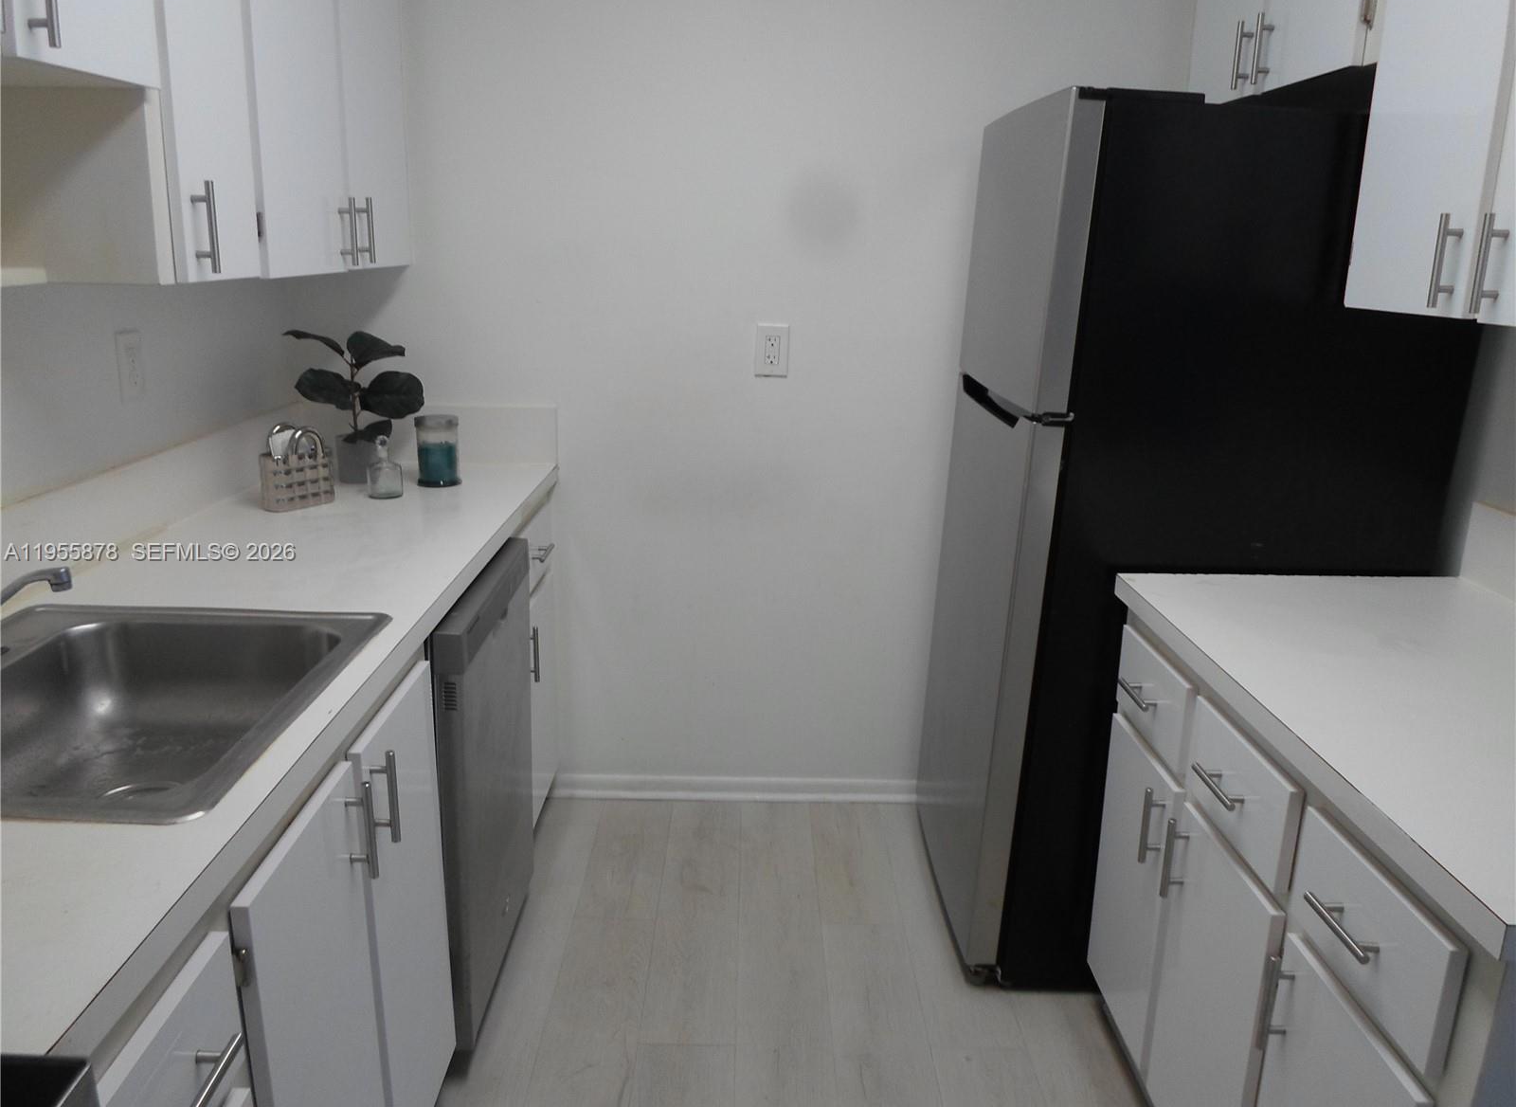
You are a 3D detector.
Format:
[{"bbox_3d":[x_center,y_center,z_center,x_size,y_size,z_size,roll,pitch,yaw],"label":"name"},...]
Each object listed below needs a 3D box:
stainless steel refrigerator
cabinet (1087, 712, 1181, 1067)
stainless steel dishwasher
[{"bbox_3d":[0.820,-0.023,2.369,0.743,1.704,0.758,2,16,-1],"label":"stainless steel refrigerator"},{"bbox_3d":[0.893,0.561,1.847,0.549,0.498,0.290,1,16,-1],"label":"cabinet"},{"bbox_3d":[-0.788,0.431,2.107,0.610,0.819,0.575,1,16,-1],"label":"stainless steel dishwasher"}]

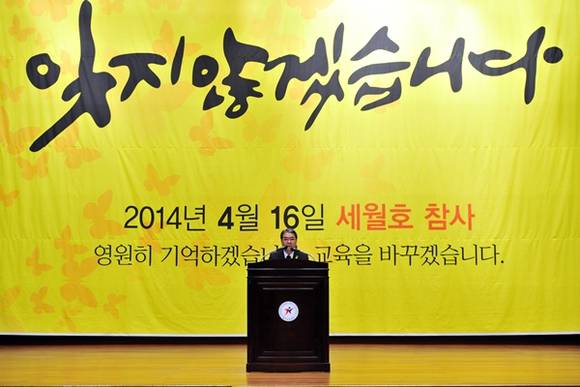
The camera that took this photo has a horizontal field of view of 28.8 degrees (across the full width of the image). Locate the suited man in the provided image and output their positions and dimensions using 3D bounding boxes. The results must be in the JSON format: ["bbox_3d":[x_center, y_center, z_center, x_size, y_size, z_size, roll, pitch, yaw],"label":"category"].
[{"bbox_3d":[0.000,1.235,13.450,0.520,1.650,0.360,0,-1,0],"label":"suited man"}]

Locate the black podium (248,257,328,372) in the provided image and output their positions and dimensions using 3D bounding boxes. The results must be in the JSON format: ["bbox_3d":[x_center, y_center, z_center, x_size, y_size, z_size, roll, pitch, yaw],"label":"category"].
[{"bbox_3d":[-0.012,1.398,13.180,0.945,1.290,0.600,0,-1,0],"label":"black podium"}]

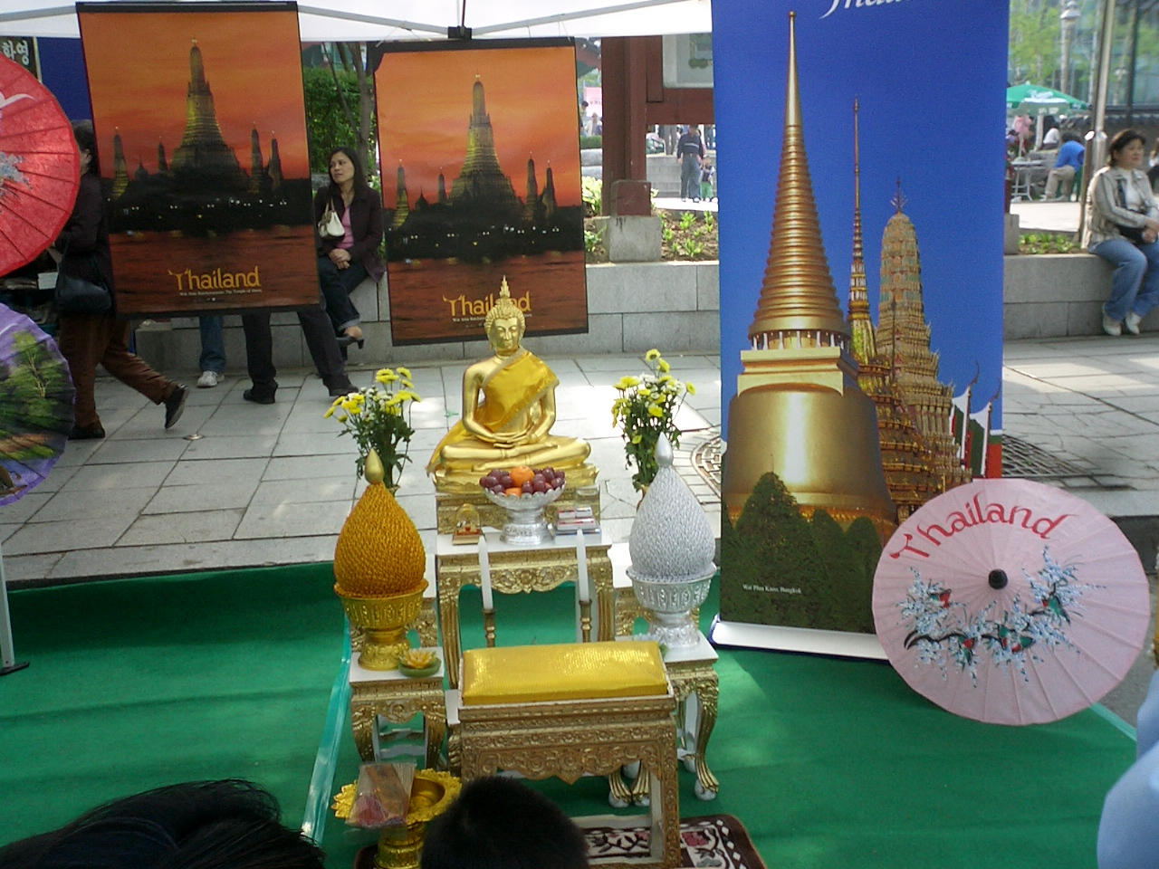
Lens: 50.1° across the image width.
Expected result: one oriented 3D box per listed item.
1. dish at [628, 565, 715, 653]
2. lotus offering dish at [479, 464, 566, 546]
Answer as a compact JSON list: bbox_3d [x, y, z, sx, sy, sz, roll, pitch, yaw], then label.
[{"bbox_3d":[0.234,0.428,3.078,0.226,0.180,0.226,-1,13,0],"label":"dish"},{"bbox_3d":[-0.141,0.173,3.194,0.221,0.193,0.221,-2,13,0],"label":"lotus offering dish"}]

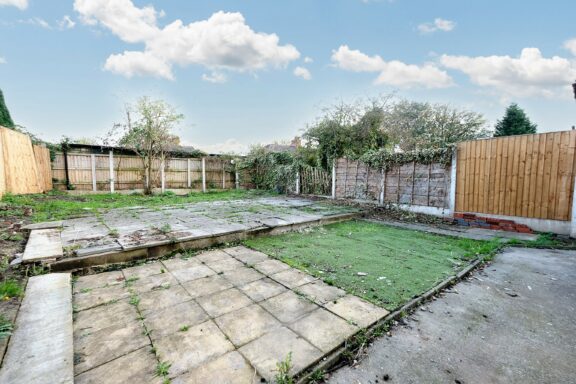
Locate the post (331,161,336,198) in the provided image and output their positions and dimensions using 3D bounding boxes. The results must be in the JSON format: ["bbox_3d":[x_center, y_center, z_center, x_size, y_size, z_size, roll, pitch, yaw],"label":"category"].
[{"bbox_3d":[1.777,-0.472,9.250,0.110,1.529,0.110,-2,4,-40],"label":"post"}]

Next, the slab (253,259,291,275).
[{"bbox_3d":[-0.242,1.059,3.325,0.448,0.045,0.448,-2,4,-40],"label":"slab"}]

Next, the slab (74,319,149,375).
[{"bbox_3d":[-1.233,1.070,1.683,0.399,0.045,0.441,-2,4,-39],"label":"slab"}]

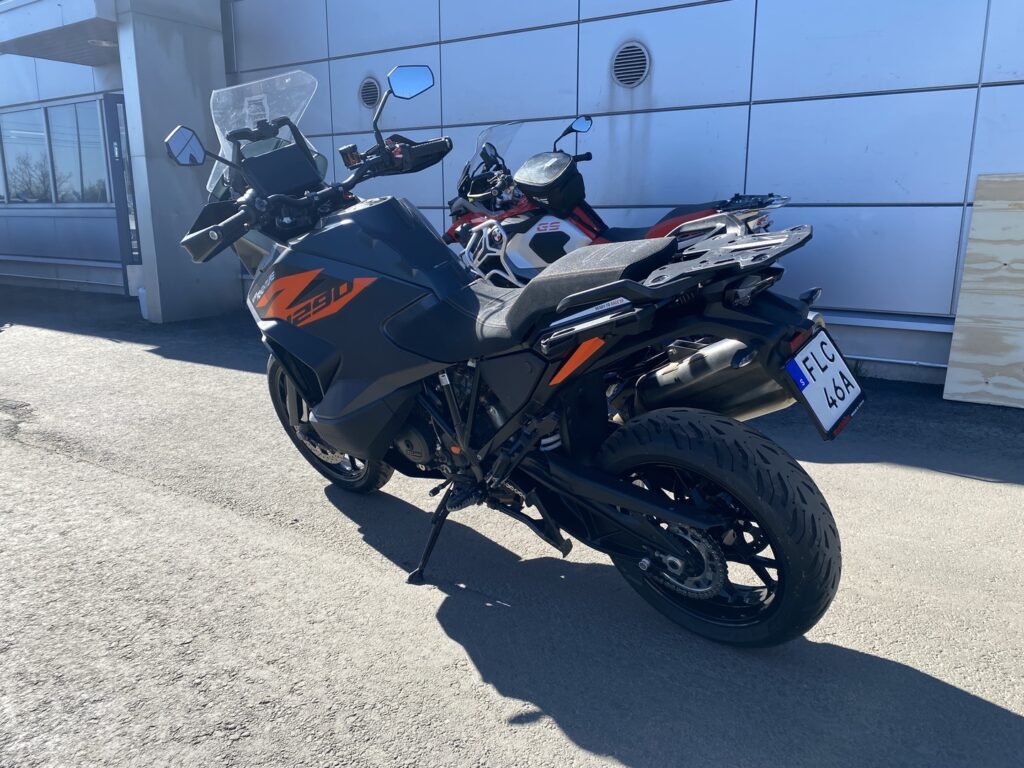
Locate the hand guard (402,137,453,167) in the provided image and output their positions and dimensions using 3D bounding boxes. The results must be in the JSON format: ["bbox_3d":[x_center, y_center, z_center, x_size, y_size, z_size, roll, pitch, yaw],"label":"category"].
[{"bbox_3d":[-0.310,-0.720,2.442,0.180,0.145,0.250,11,35,42],"label":"hand guard"}]

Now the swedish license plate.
[{"bbox_3d":[0.616,-0.004,1.516,0.190,0.160,0.020,-32,-1,-40],"label":"swedish license plate"}]

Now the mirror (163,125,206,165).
[{"bbox_3d":[-0.816,-0.589,1.919,0.045,0.100,0.140,0,25,24],"label":"mirror"}]

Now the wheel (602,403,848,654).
[{"bbox_3d":[0.464,0.352,1.859,0.636,0.636,0.172,11,35,42],"label":"wheel"}]

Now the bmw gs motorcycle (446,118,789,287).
[{"bbox_3d":[0.429,-0.684,4.202,2.250,1.450,0.940,10,27,39],"label":"bmw gs motorcycle"}]

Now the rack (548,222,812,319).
[{"bbox_3d":[0.352,-0.261,1.622,0.512,0.085,0.280,-5,20,47],"label":"rack"}]

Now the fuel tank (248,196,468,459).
[{"bbox_3d":[-0.304,-0.196,2.330,0.860,0.740,0.560,11,31,41],"label":"fuel tank"}]

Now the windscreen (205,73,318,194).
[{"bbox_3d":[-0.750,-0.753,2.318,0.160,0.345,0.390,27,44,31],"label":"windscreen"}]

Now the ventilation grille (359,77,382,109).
[{"bbox_3d":[-1.123,-2.300,6.075,0.235,0.235,0.040,8,15,32],"label":"ventilation grille"}]

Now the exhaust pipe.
[{"bbox_3d":[0.503,0.011,1.912,0.140,0.165,0.440,-32,6,-40],"label":"exhaust pipe"}]

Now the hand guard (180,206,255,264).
[{"bbox_3d":[-0.767,-0.428,2.087,0.170,0.140,0.220,8,32,37],"label":"hand guard"}]

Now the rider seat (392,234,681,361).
[{"bbox_3d":[0.053,-0.223,1.867,0.720,0.220,0.340,11,35,42],"label":"rider seat"}]

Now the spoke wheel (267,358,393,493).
[{"bbox_3d":[-0.680,0.121,2.889,0.650,0.650,0.125,11,35,41],"label":"spoke wheel"}]

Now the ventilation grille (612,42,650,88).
[{"bbox_3d":[0.777,-2.100,5.051,0.280,0.280,0.030,8,15,31],"label":"ventilation grille"}]

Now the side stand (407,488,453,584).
[{"bbox_3d":[-0.235,0.451,2.280,0.070,0.324,0.070,22,1,42],"label":"side stand"}]

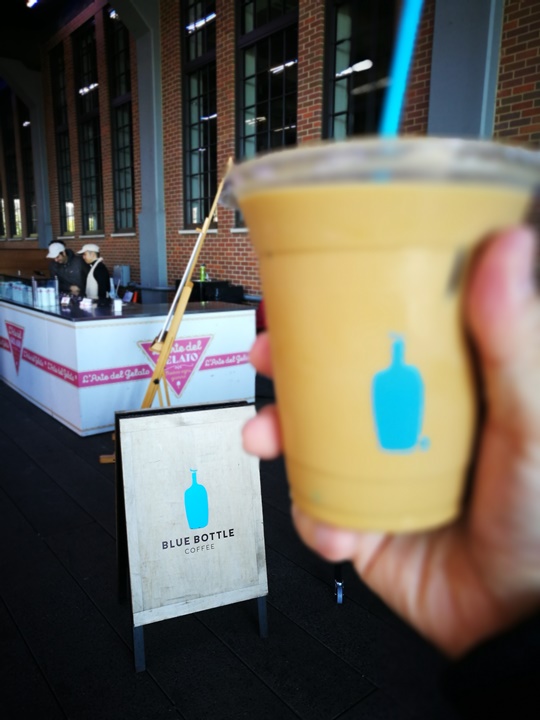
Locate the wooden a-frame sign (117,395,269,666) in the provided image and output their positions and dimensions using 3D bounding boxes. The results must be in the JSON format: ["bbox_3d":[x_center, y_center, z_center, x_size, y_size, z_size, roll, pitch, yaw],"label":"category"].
[{"bbox_3d":[-0.324,0.643,2.284,0.530,0.918,0.455,-4,12,-22],"label":"wooden a-frame sign"}]

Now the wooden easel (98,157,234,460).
[{"bbox_3d":[-0.766,-0.370,4.185,0.990,2.180,0.540,0,11,-5],"label":"wooden easel"}]

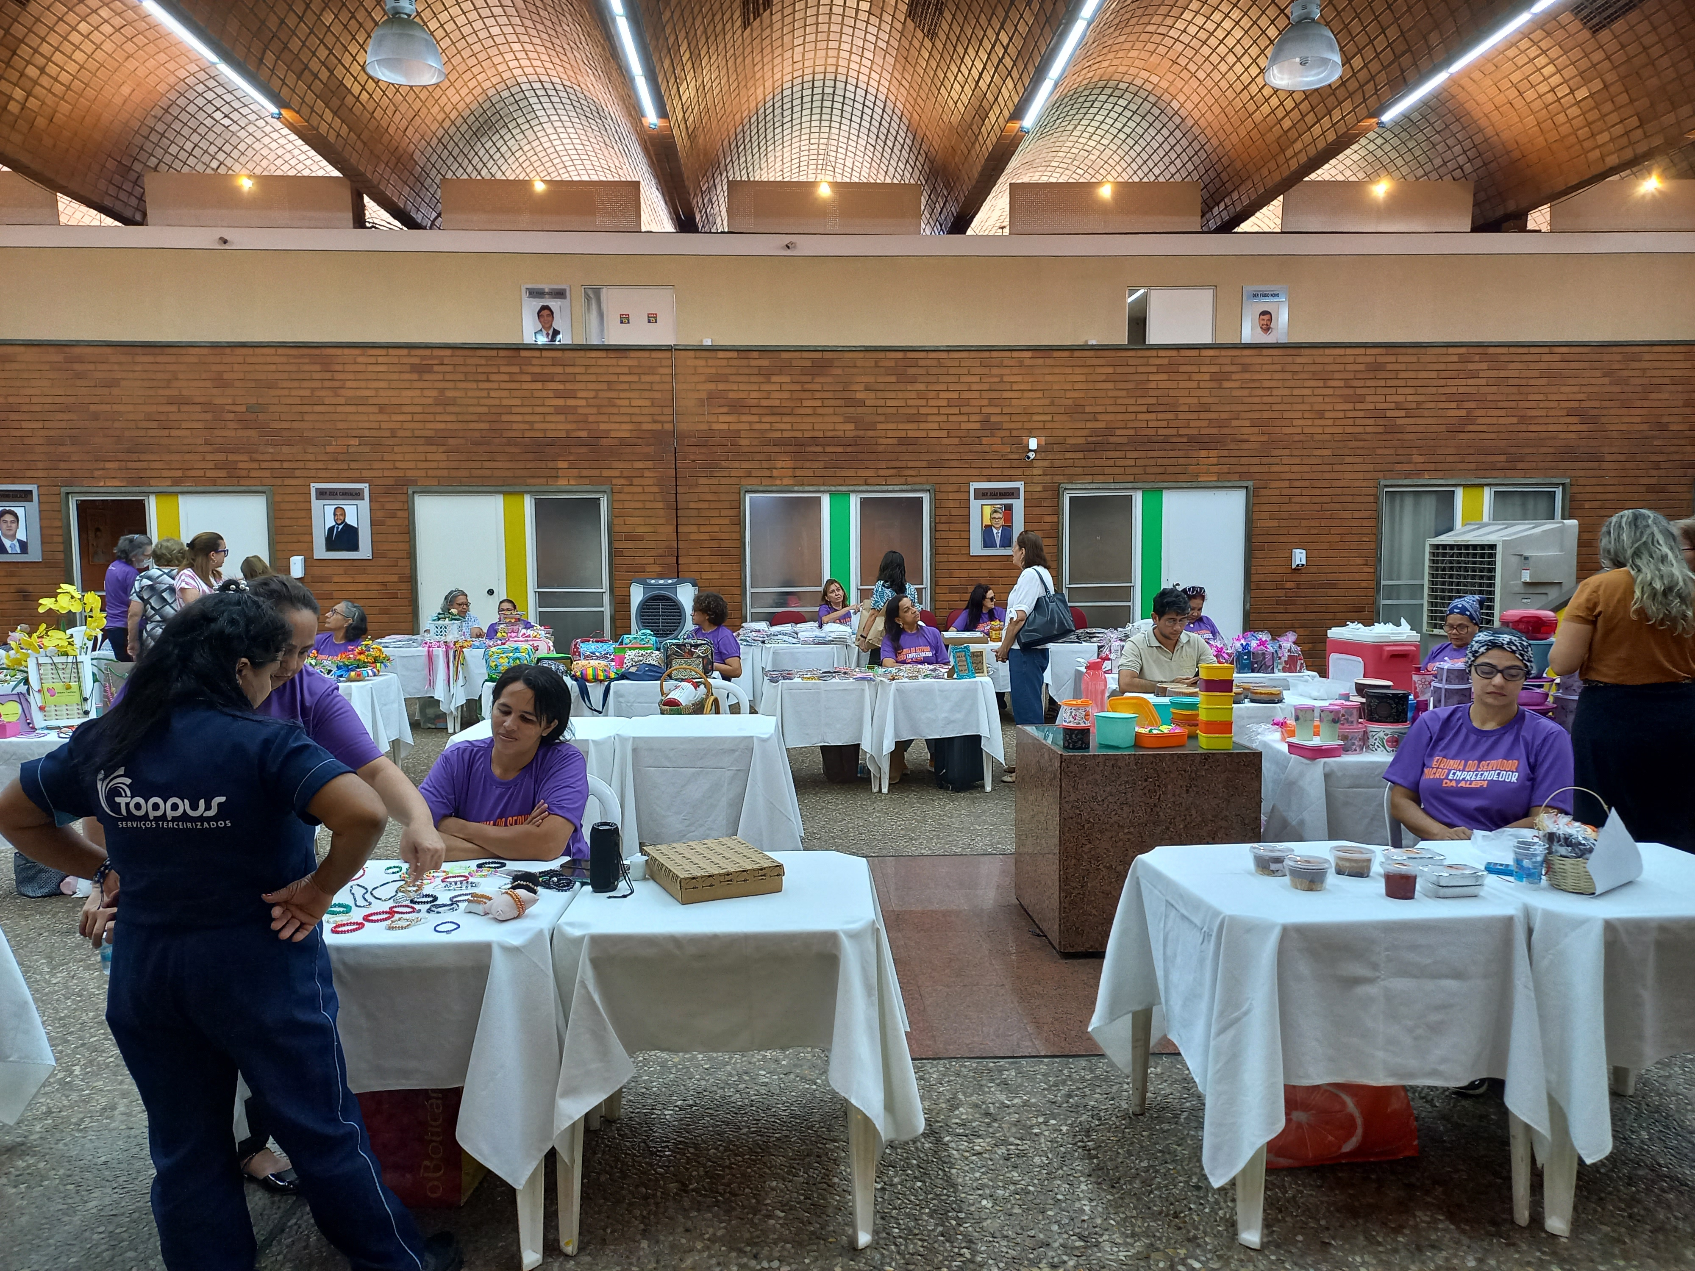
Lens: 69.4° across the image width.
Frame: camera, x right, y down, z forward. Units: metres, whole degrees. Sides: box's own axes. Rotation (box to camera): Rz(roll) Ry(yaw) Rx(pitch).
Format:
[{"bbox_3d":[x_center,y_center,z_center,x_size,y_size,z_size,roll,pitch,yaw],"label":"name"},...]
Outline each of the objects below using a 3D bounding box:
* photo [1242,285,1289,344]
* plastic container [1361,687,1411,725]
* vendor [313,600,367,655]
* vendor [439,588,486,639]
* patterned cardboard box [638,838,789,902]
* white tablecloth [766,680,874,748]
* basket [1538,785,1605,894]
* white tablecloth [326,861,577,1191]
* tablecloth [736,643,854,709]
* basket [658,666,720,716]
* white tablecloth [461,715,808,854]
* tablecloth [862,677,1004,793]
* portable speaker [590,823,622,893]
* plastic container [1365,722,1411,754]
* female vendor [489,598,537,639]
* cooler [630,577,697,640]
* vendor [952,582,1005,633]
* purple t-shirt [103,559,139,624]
[{"bbox_3d":[4.875,-3.707,14.287,0.550,0.740,0.040,-1,4,-3],"label":"photo"},{"bbox_3d":[2.186,0.290,4.958,0.190,0.130,0.145,1,4,20],"label":"plastic container"},{"bbox_3d":[-3.744,0.353,8.841,0.500,1.220,0.720,2,4,30],"label":"vendor"},{"bbox_3d":[-3.680,0.172,11.535,0.500,1.220,0.720,-1,4,-9],"label":"vendor"},{"bbox_3d":[-0.335,0.574,3.006,0.247,0.061,0.331,-2,4,-25],"label":"patterned cardboard box"},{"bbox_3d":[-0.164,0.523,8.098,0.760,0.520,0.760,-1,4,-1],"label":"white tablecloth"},{"bbox_3d":[1.720,0.469,2.890,0.150,0.242,0.150,2,5,30],"label":"basket"},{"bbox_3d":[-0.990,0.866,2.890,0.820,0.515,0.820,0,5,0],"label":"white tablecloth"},{"bbox_3d":[-0.360,0.333,9.820,0.870,0.555,0.840,-1,5,-3],"label":"tablecloth"},{"bbox_3d":[-0.840,0.384,6.400,0.320,0.440,0.290,-1,5,-6],"label":"basket"},{"bbox_3d":[-1.039,0.735,5.802,1.620,0.620,0.820,-1,4,-1],"label":"white tablecloth"},{"bbox_3d":[0.566,0.618,8.078,0.840,0.700,0.800,-1,4,-1],"label":"tablecloth"},{"bbox_3d":[-0.584,0.533,2.946,0.072,0.155,0.072,0,4,0],"label":"portable speaker"},{"bbox_3d":[2.083,0.382,4.720,0.165,0.122,0.165,0,5,12],"label":"plastic container"},{"bbox_3d":[-3.067,0.204,11.267,0.480,1.130,0.750,-1,4,-8],"label":"female vendor"},{"bbox_3d":[-1.755,0.055,11.550,0.600,1.200,0.430,-1,5,-3],"label":"cooler"},{"bbox_3d":[1.221,0.129,11.286,0.520,1.217,0.750,-2,5,-26],"label":"vendor"},{"bbox_3d":[-6.290,-0.364,10.700,0.290,0.620,0.460,-3,5,-30],"label":"purple t-shirt"}]

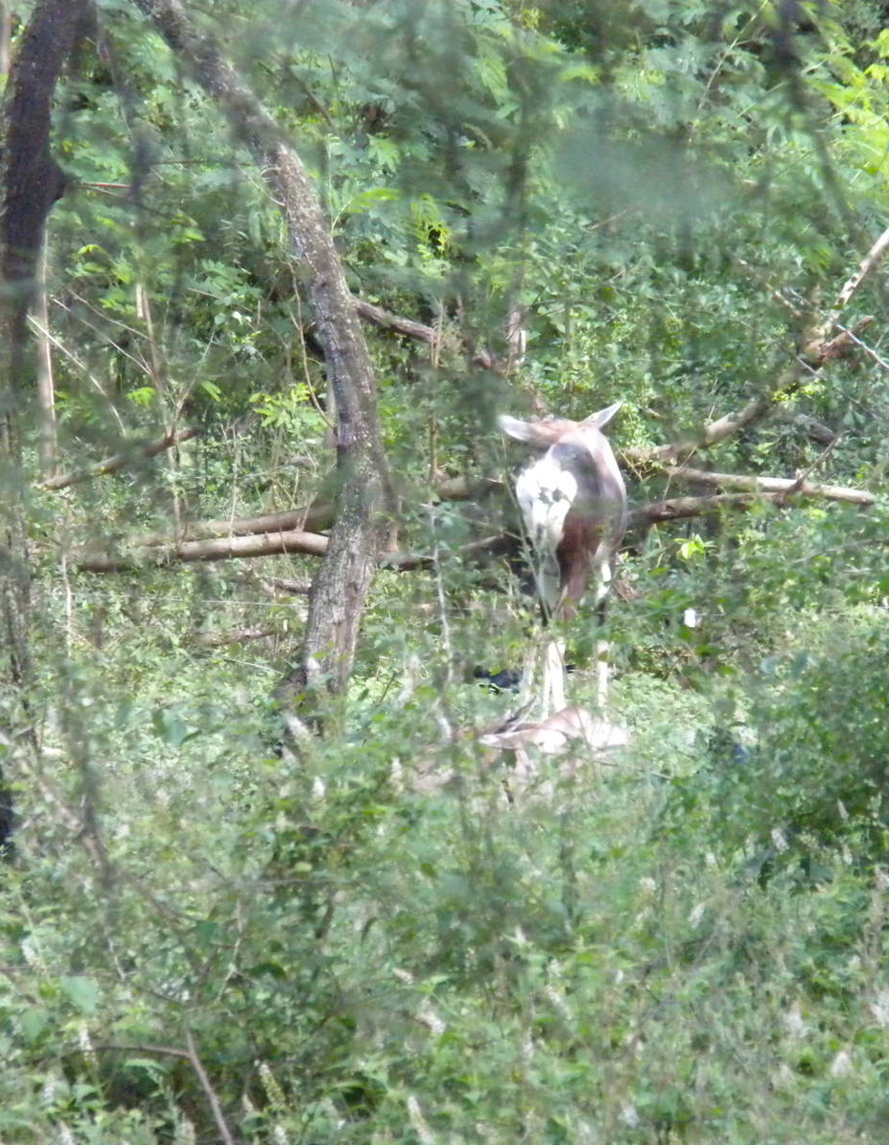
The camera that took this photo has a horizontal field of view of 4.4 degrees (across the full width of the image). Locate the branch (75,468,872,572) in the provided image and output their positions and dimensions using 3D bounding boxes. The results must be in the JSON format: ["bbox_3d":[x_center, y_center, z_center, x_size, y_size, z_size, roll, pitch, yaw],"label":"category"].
[{"bbox_3d":[0.096,-0.171,37.800,2.650,0.350,0.450,0,2,0],"label":"branch"}]

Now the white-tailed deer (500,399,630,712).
[{"bbox_3d":[0.376,-0.039,35.600,0.370,0.990,1.150,0,2,13],"label":"white-tailed deer"}]

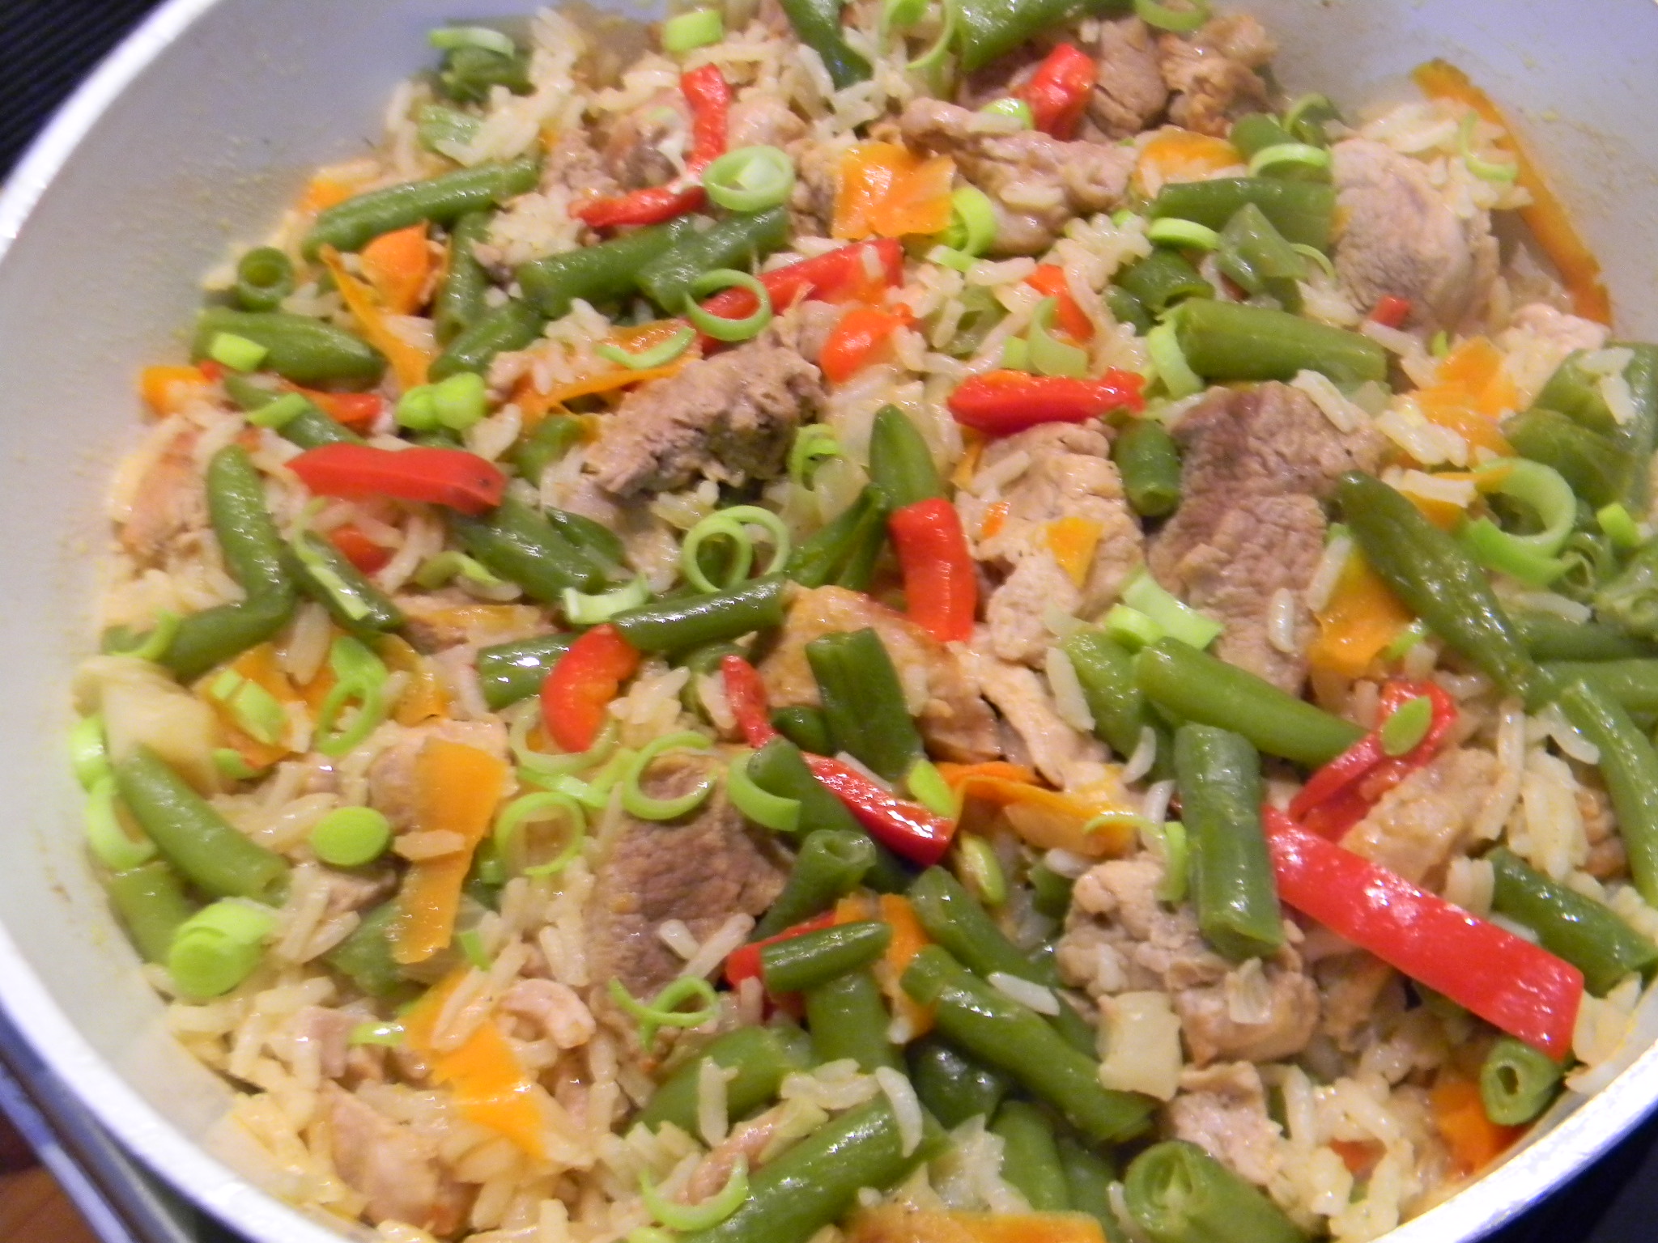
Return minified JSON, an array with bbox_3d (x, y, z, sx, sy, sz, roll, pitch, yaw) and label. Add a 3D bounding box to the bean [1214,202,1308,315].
[{"bbox_3d":[0.073,-0.061,0.290,0.013,0.011,0.021,-5,60,4],"label":"bean"}]

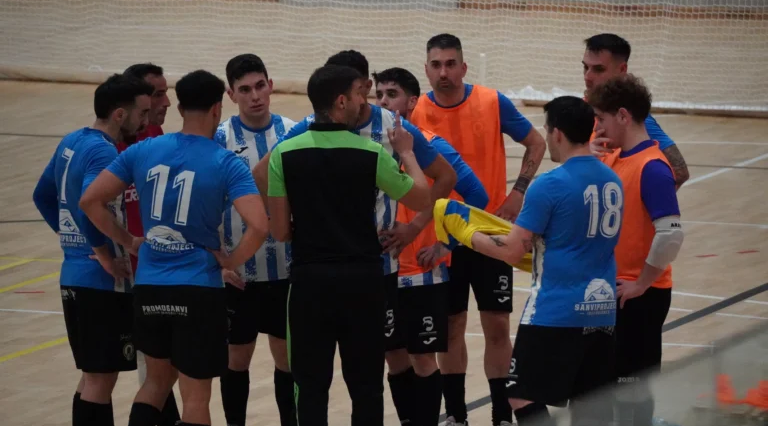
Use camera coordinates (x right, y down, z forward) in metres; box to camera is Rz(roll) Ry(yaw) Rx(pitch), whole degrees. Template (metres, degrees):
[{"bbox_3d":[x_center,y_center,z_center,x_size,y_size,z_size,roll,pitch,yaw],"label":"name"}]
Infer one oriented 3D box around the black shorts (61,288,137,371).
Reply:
[{"bbox_3d":[-1.201,0.478,33.800,0.300,0.400,0.370,-5,11,-26],"label":"black shorts"}]

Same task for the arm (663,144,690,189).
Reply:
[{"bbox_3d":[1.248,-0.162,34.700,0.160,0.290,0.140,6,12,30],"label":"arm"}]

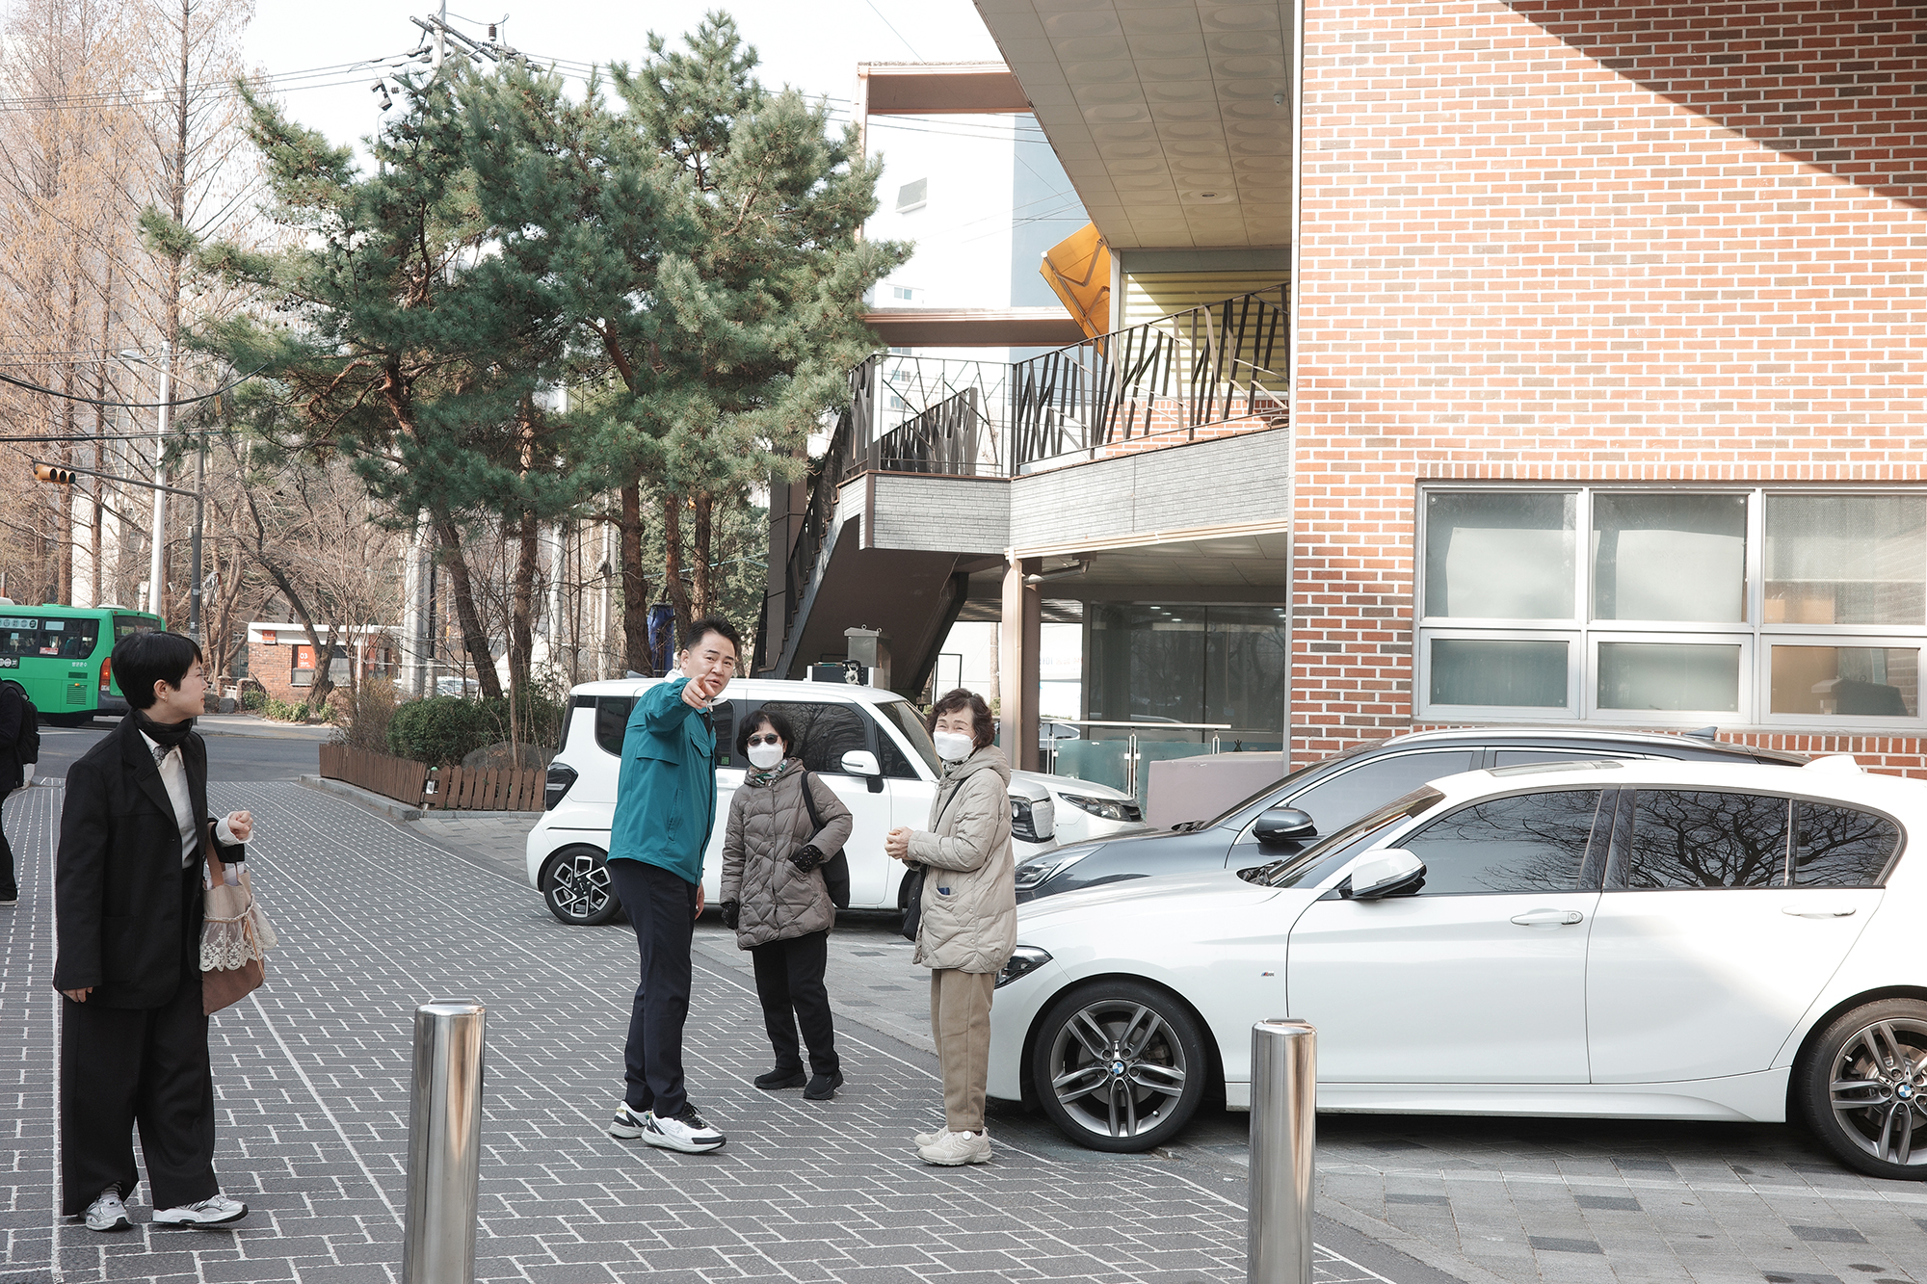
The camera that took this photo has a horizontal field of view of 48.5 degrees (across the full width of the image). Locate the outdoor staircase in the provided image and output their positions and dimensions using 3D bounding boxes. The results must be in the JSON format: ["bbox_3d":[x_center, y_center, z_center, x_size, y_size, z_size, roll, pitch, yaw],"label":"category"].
[{"bbox_3d":[0.105,-1.312,21.400,1.600,3.200,8.300,2,-2,-29],"label":"outdoor staircase"}]

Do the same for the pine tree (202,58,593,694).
[{"bbox_3d":[-7.840,-2.817,29.300,5.400,10.000,5.000,1,-2,0],"label":"pine tree"}]

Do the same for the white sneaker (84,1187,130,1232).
[{"bbox_3d":[-2.461,1.617,6.150,0.100,0.105,0.265,3,-2,-39],"label":"white sneaker"}]

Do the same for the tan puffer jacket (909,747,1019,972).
[{"bbox_3d":[0.003,0.745,7.330,0.360,0.770,0.470,2,-2,-25],"label":"tan puffer jacket"}]

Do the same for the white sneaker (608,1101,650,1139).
[{"bbox_3d":[-1.109,1.678,7.530,0.290,0.130,0.105,1,-2,17],"label":"white sneaker"}]

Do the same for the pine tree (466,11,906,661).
[{"bbox_3d":[-3.308,-2.672,25.500,5.200,9.600,5.000,1,-2,0],"label":"pine tree"}]

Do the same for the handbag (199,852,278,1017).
[{"bbox_3d":[-2.104,0.833,6.200,0.210,0.490,0.140,2,-2,-25],"label":"handbag"}]

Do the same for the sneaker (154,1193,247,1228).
[{"bbox_3d":[-2.213,1.624,6.200,0.270,0.110,0.100,1,-2,4],"label":"sneaker"}]

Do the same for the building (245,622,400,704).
[{"bbox_3d":[-19.149,0.765,64.000,4.700,2.800,3.000,2,-2,-6],"label":"building"}]

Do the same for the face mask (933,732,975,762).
[{"bbox_3d":[-0.033,0.354,7.250,0.130,0.100,0.080,0,-2,30],"label":"face mask"}]

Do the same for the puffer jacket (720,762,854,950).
[{"bbox_3d":[-0.707,0.847,8.480,0.520,0.730,0.320,1,-2,14],"label":"puffer jacket"}]

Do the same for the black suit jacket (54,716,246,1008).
[{"bbox_3d":[-2.386,0.639,6.220,0.410,0.820,0.470,1,-2,22],"label":"black suit jacket"}]

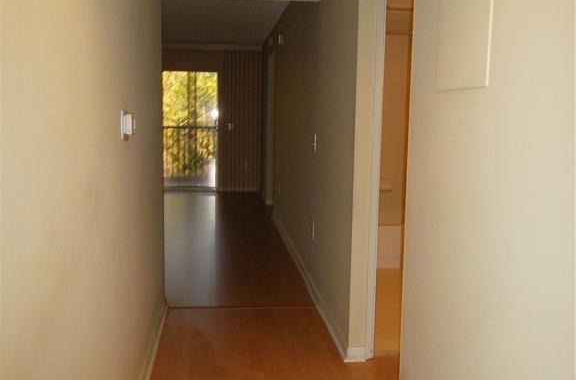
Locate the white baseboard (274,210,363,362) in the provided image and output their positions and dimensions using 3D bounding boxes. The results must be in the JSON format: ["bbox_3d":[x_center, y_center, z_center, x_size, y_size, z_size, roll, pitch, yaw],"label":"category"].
[{"bbox_3d":[0.118,0.613,5.414,0.122,0.088,4.409,0,7,-7],"label":"white baseboard"}]

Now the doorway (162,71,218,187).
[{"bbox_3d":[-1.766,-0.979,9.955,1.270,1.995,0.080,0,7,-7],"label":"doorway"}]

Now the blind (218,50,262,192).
[{"bbox_3d":[-0.781,-1.113,9.849,0.721,2.324,0.100,0,7,-7],"label":"blind"}]

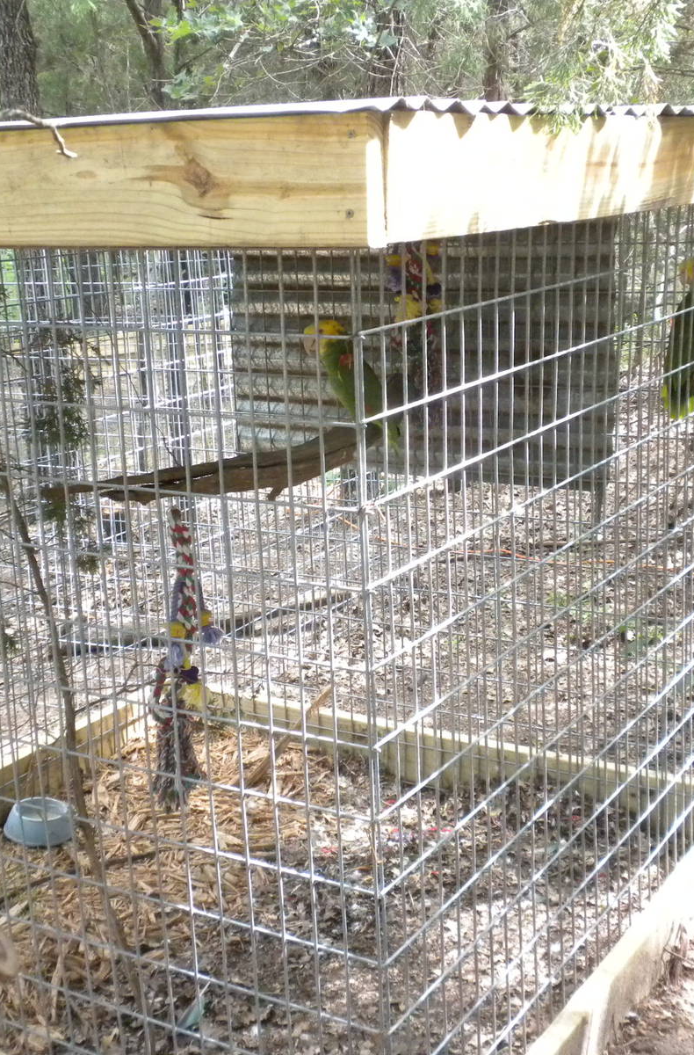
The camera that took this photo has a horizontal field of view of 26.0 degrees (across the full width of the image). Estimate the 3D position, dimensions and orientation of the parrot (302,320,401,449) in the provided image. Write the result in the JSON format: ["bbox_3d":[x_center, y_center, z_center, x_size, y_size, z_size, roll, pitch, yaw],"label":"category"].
[{"bbox_3d":[0.013,-0.305,3.220,0.210,0.270,0.110,-7,15,-18],"label":"parrot"}]

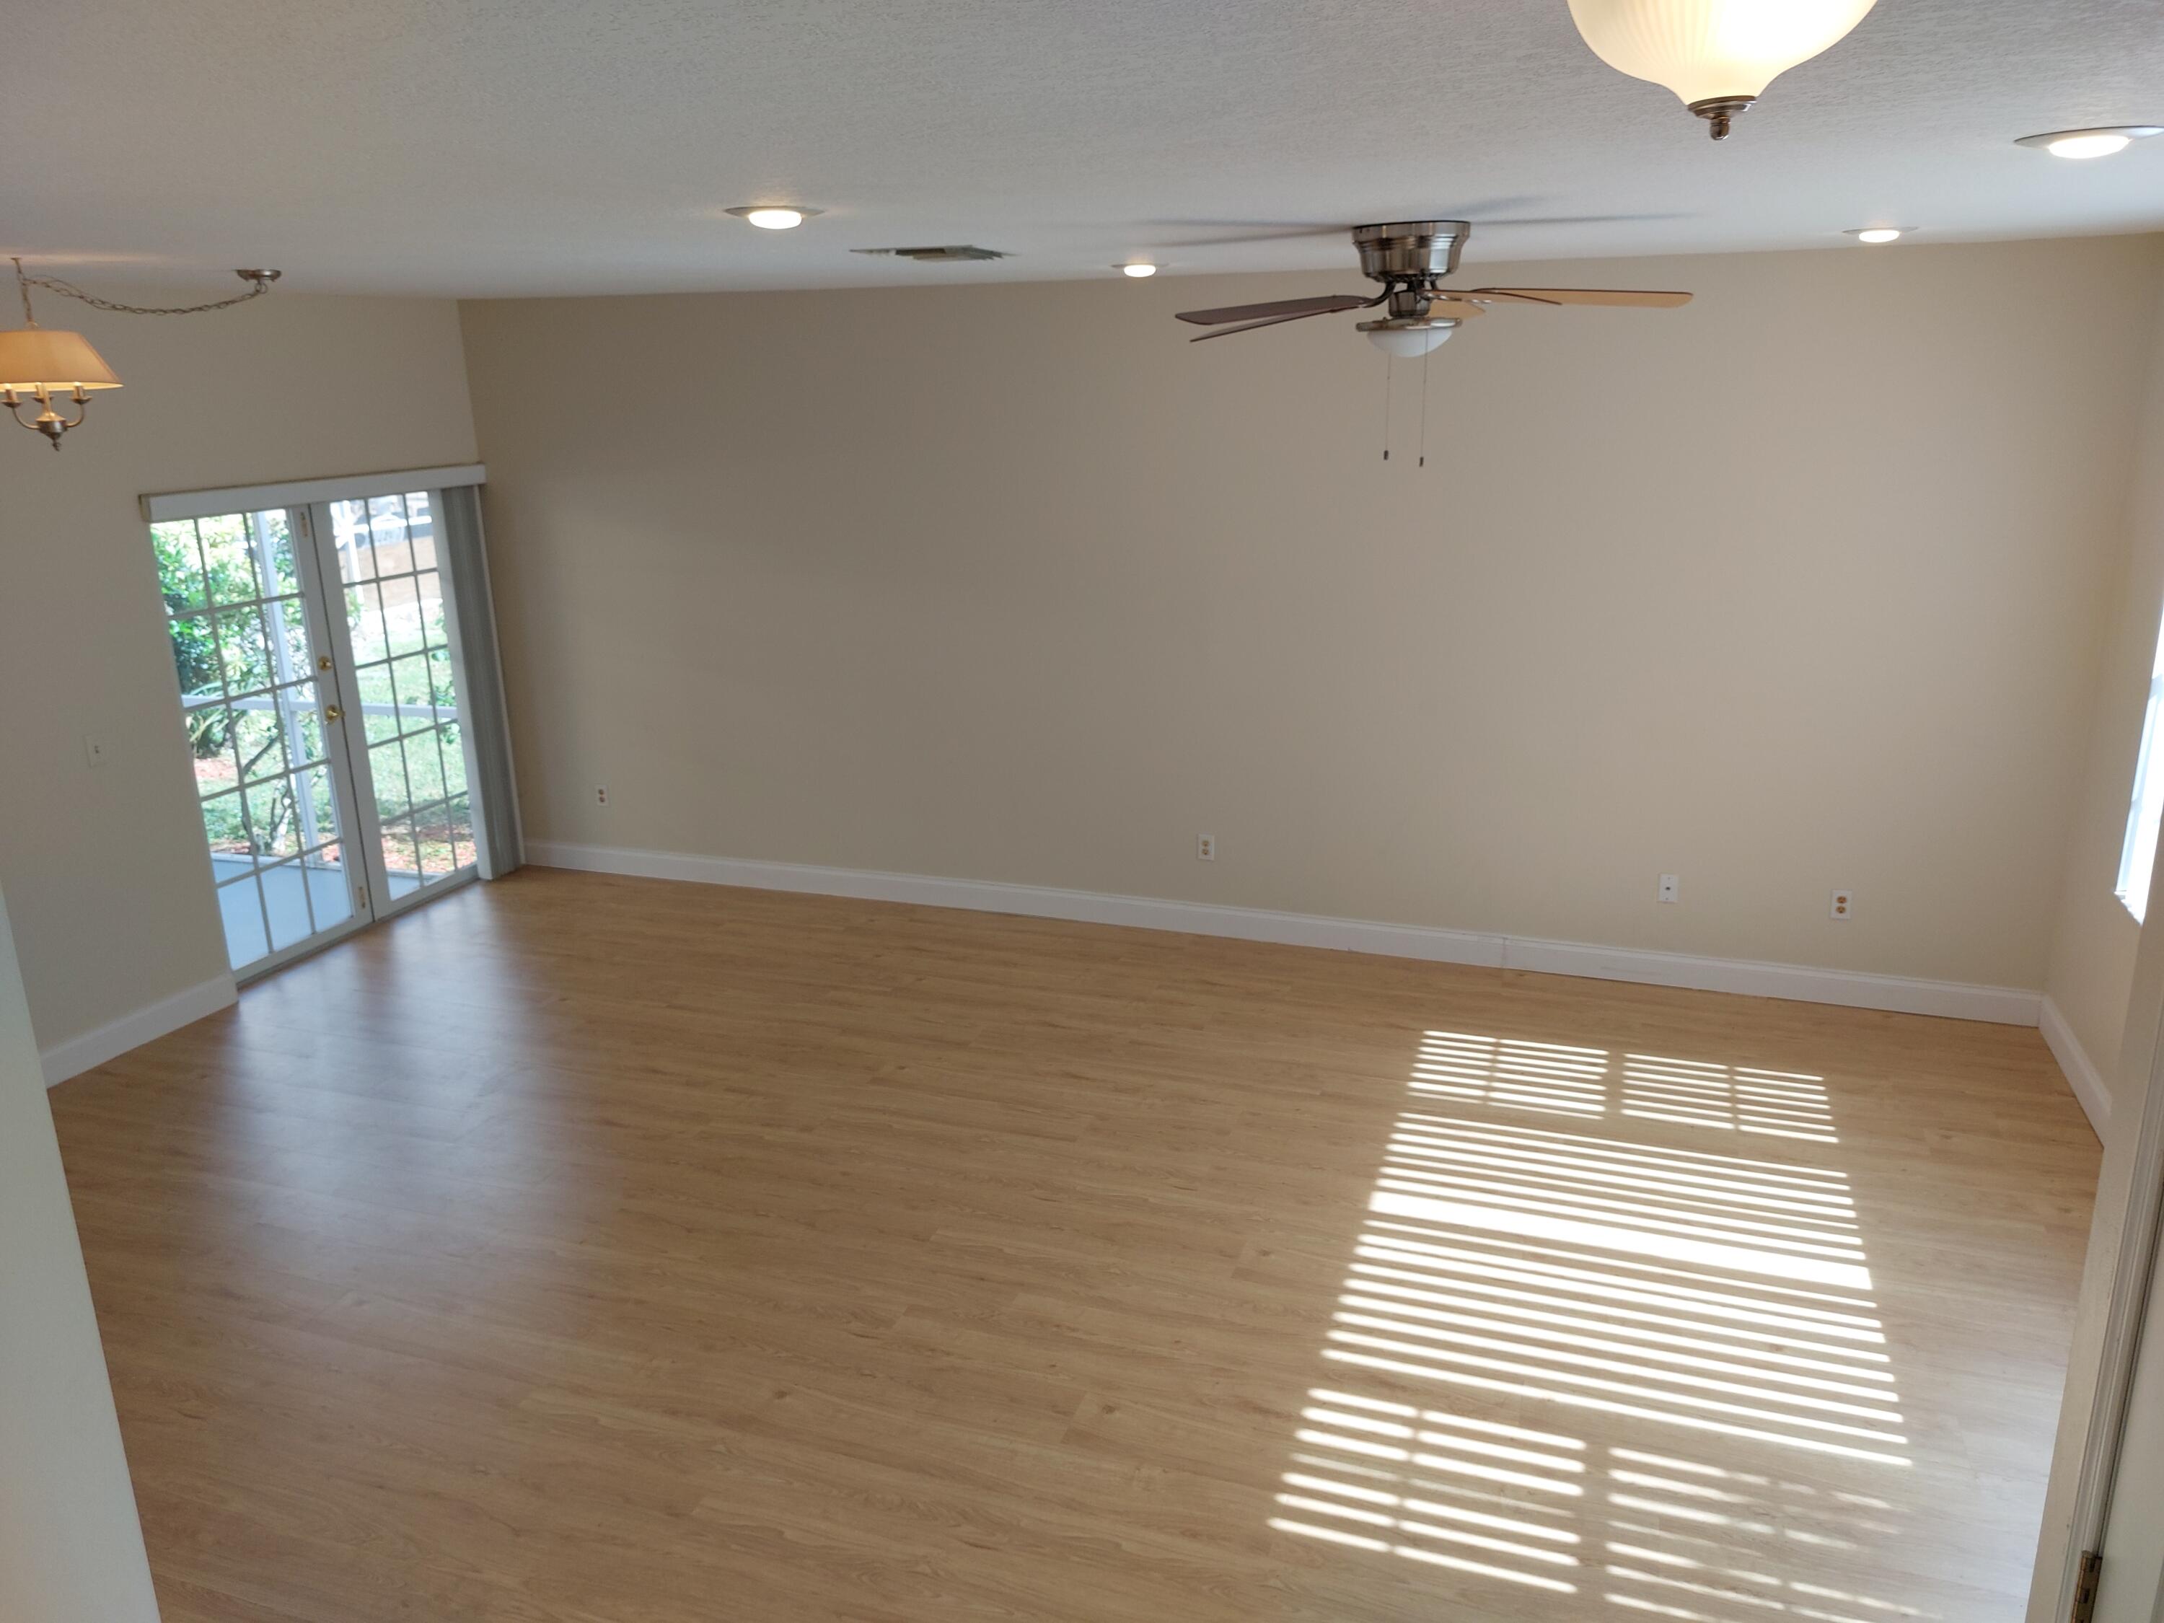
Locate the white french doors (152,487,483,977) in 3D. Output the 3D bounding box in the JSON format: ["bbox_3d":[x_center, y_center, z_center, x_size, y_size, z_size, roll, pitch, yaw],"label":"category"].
[{"bbox_3d":[-3.174,-0.434,6.569,0.120,1.990,1.735,5,17,19],"label":"white french doors"}]

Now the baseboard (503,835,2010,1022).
[{"bbox_3d":[0.344,0.465,6.569,6.721,0.145,0.020,5,17,19],"label":"baseboard"}]

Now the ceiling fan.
[{"bbox_3d":[0.873,-1.386,4.004,1.420,0.335,1.420,5,17,19],"label":"ceiling fan"}]

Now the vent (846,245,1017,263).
[{"bbox_3d":[-0.449,-1.694,4.592,0.370,0.030,0.370,5,17,19],"label":"vent"}]

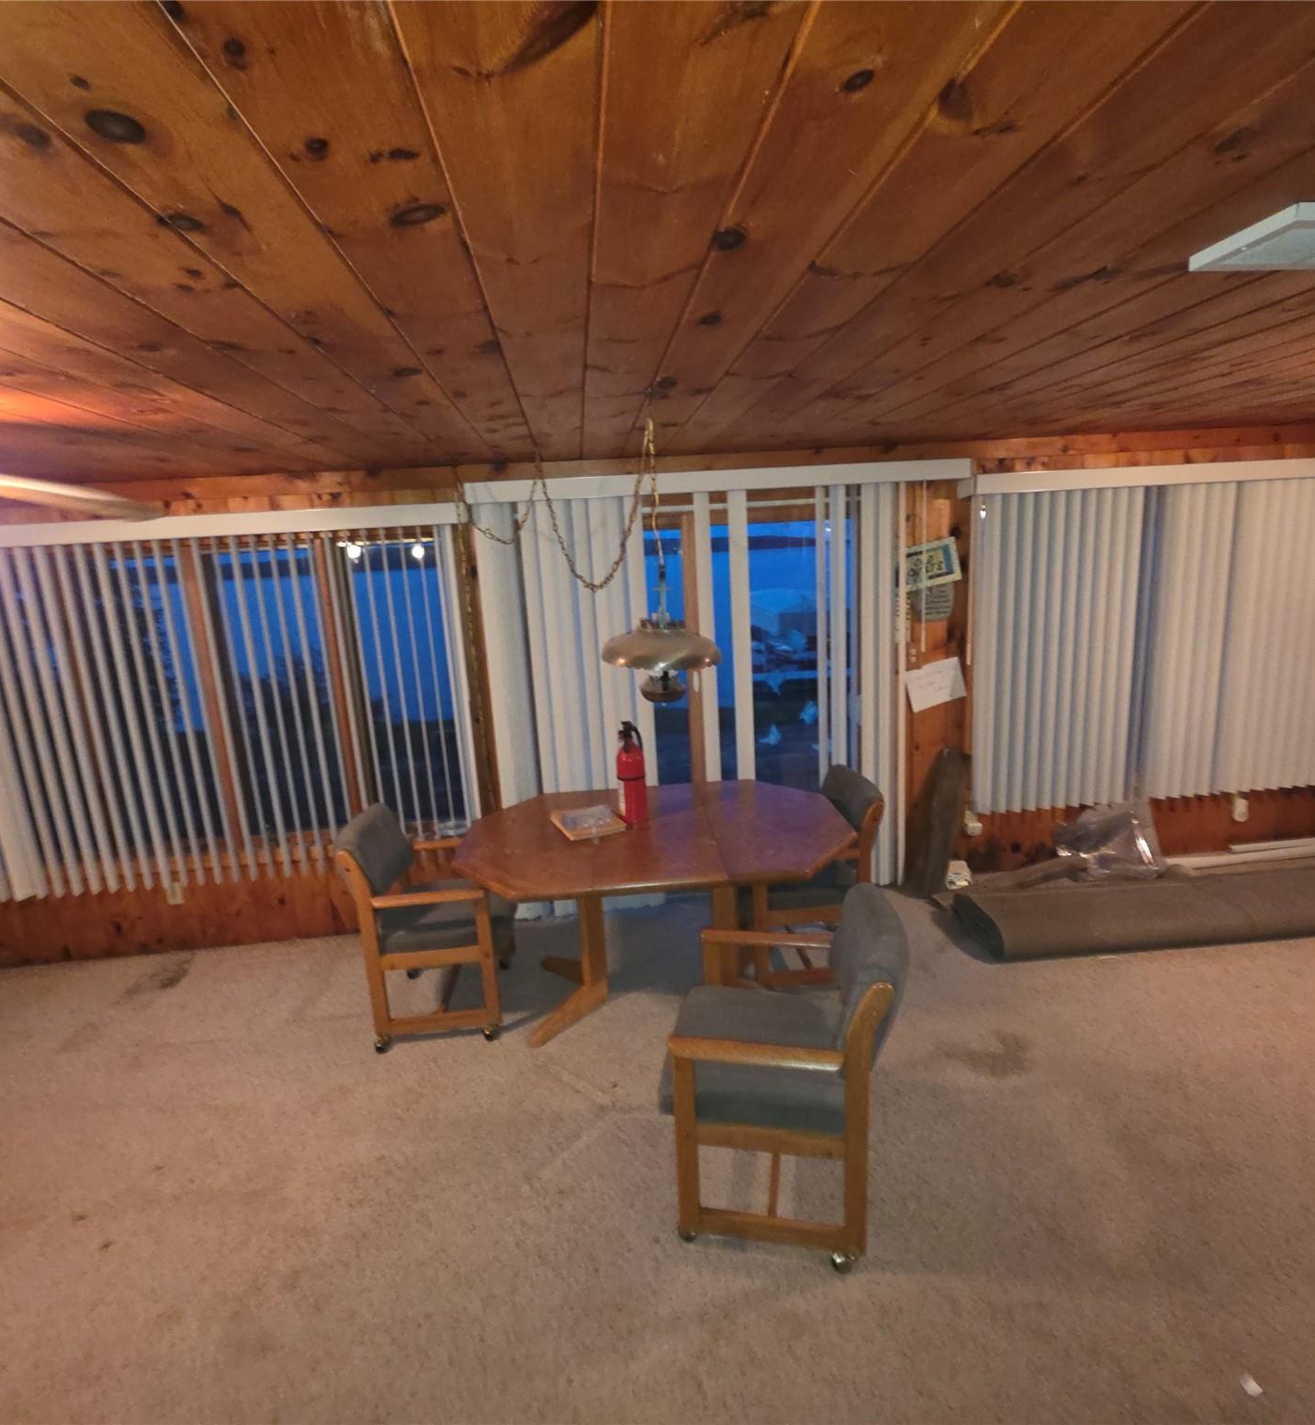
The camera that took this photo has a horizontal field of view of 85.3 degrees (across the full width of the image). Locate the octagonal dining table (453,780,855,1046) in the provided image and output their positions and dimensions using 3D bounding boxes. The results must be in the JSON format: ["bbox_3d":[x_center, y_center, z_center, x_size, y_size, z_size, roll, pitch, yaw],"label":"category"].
[{"bbox_3d":[0.009,0.812,2.924,1.510,0.737,1.067,-4,11,-1],"label":"octagonal dining table"}]

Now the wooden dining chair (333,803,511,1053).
[{"bbox_3d":[-0.903,0.818,2.911,0.630,0.834,0.540,-4,11,-3],"label":"wooden dining chair"}]

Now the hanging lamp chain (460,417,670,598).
[{"bbox_3d":[-0.464,-0.751,2.862,0.200,0.593,1.373,-13,14,-40],"label":"hanging lamp chain"}]

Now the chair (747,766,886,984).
[{"bbox_3d":[0.631,0.689,3.110,0.630,0.834,0.540,-4,11,-4],"label":"chair"}]

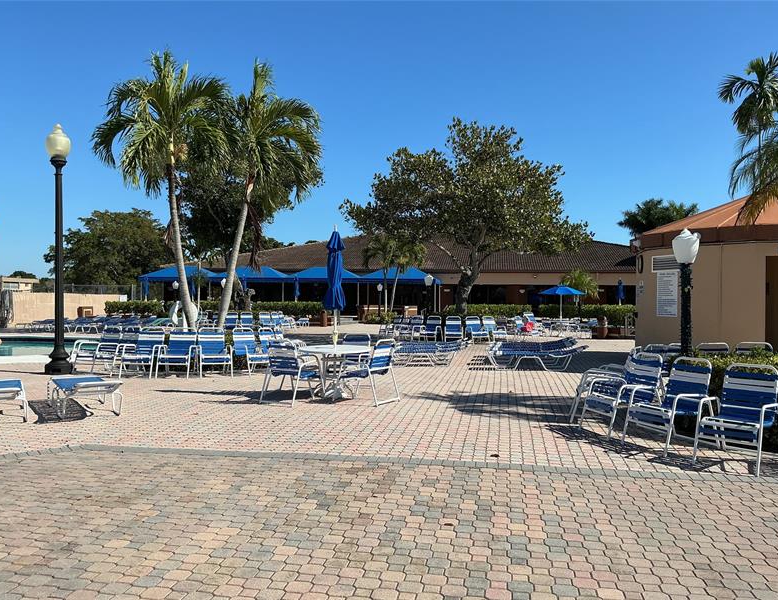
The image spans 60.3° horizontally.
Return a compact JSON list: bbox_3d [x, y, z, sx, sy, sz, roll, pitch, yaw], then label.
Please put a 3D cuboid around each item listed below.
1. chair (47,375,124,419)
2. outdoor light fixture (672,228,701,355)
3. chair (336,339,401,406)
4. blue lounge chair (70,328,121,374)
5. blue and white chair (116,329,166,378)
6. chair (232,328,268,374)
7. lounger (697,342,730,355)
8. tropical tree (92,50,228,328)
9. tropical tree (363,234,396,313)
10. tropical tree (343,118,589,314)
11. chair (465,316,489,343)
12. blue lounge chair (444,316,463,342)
[{"bbox_3d":[-3.970,1.221,8.678,0.670,0.470,1.980,0,0,-32],"label":"chair"},{"bbox_3d":[3.732,0.293,8.392,0.360,2.360,0.360,0,0,0],"label":"outdoor light fixture"},{"bbox_3d":[-0.279,1.022,9.617,0.760,0.870,0.590,0,0,34],"label":"chair"},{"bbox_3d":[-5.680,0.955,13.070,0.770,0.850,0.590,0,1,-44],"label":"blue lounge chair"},{"bbox_3d":[-4.670,1.007,12.800,0.590,0.890,0.780,0,0,4],"label":"blue and white chair"},{"bbox_3d":[-2.630,1.007,12.950,0.590,0.890,0.780,0,0,-43],"label":"chair"},{"bbox_3d":[4.430,0.994,8.900,0.580,0.850,0.760,0,0,6],"label":"lounger"},{"bbox_3d":[-5.030,-2.040,14.800,3.000,6.860,3.000,0,0,0],"label":"tropical tree"},{"bbox_3d":[-0.580,-1.280,41.000,2.200,5.400,2.200,0,0,0],"label":"tropical tree"},{"bbox_3d":[3.000,-2.870,26.000,9.500,8.300,8.500,0,0,0],"label":"tropical tree"},{"bbox_3d":[2.990,1.015,22.700,0.590,0.890,0.780,0,0,-15],"label":"chair"},{"bbox_3d":[2.101,0.949,21.597,0.590,0.870,0.760,0,0,4],"label":"blue lounge chair"}]

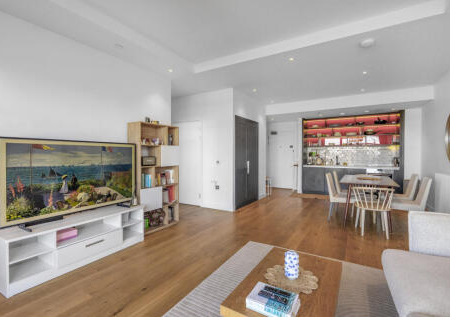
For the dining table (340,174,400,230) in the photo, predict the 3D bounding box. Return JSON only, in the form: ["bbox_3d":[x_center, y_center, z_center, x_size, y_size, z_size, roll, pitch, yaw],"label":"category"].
[{"bbox_3d":[2.765,0.795,4.117,0.830,0.755,1.520,1,1,33],"label":"dining table"}]

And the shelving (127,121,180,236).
[{"bbox_3d":[-1.171,0.307,3.575,0.300,1.725,0.820,1,1,30],"label":"shelving"}]

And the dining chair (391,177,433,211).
[{"bbox_3d":[2.908,0.742,3.466,0.590,0.880,0.470,1,1,32],"label":"dining chair"}]

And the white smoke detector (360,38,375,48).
[{"bbox_3d":[1.814,-1.457,2.679,0.140,0.050,0.140,0,1,29],"label":"white smoke detector"}]

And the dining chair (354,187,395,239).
[{"bbox_3d":[2.297,0.809,3.342,0.520,0.745,0.510,0,1,24],"label":"dining chair"}]

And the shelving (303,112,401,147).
[{"bbox_3d":[3.681,-0.779,6.353,2.420,0.870,0.450,1,1,30],"label":"shelving"}]

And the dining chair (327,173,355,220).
[{"bbox_3d":[2.258,0.734,3.959,0.570,0.880,0.470,1,1,37],"label":"dining chair"}]

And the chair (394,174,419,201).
[{"bbox_3d":[3.206,0.736,3.999,0.580,0.880,0.470,1,1,32],"label":"chair"}]

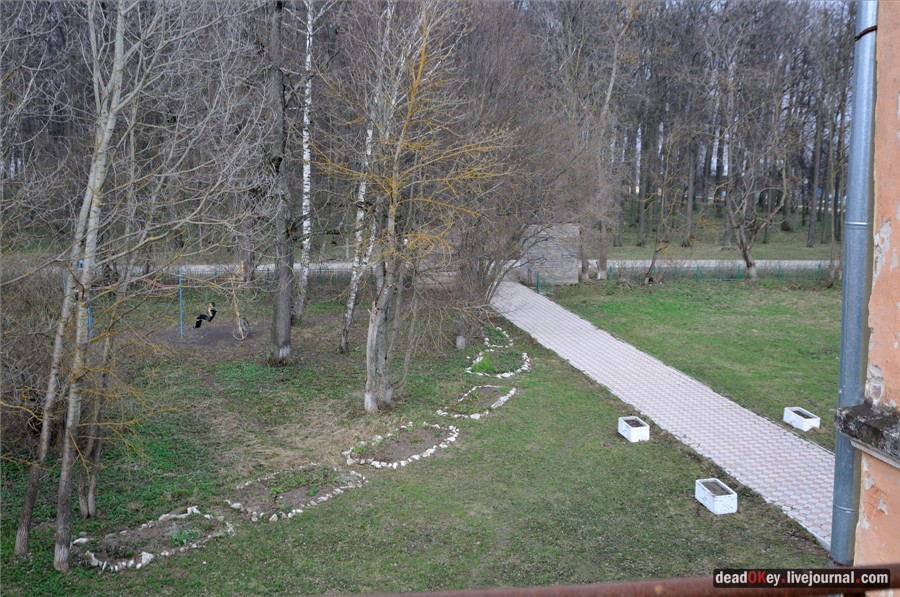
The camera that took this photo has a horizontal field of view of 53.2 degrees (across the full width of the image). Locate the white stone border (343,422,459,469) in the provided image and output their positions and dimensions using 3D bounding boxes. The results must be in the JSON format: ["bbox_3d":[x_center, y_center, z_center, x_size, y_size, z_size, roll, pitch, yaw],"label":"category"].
[{"bbox_3d":[-1.032,3.279,20.736,1.727,0.140,3.479,5,9,32],"label":"white stone border"}]

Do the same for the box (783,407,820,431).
[{"bbox_3d":[8.752,3.004,22.328,0.416,0.336,0.898,-1,8,-11],"label":"box"}]

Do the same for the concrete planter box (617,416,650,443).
[{"bbox_3d":[4.347,3.090,21.218,0.416,0.336,0.898,-1,8,-9],"label":"concrete planter box"}]

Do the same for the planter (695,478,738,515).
[{"bbox_3d":[5.025,3.737,16.966,0.416,0.336,0.898,-1,8,-8],"label":"planter"}]

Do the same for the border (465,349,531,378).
[{"bbox_3d":[1.687,2.033,29.104,1.912,0.140,3.874,2,8,12],"label":"border"}]

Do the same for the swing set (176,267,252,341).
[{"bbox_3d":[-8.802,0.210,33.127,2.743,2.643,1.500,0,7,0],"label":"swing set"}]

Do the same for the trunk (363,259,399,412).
[{"bbox_3d":[-1.833,0.948,23.439,0.897,3.994,0.800,0,7,0],"label":"trunk"}]

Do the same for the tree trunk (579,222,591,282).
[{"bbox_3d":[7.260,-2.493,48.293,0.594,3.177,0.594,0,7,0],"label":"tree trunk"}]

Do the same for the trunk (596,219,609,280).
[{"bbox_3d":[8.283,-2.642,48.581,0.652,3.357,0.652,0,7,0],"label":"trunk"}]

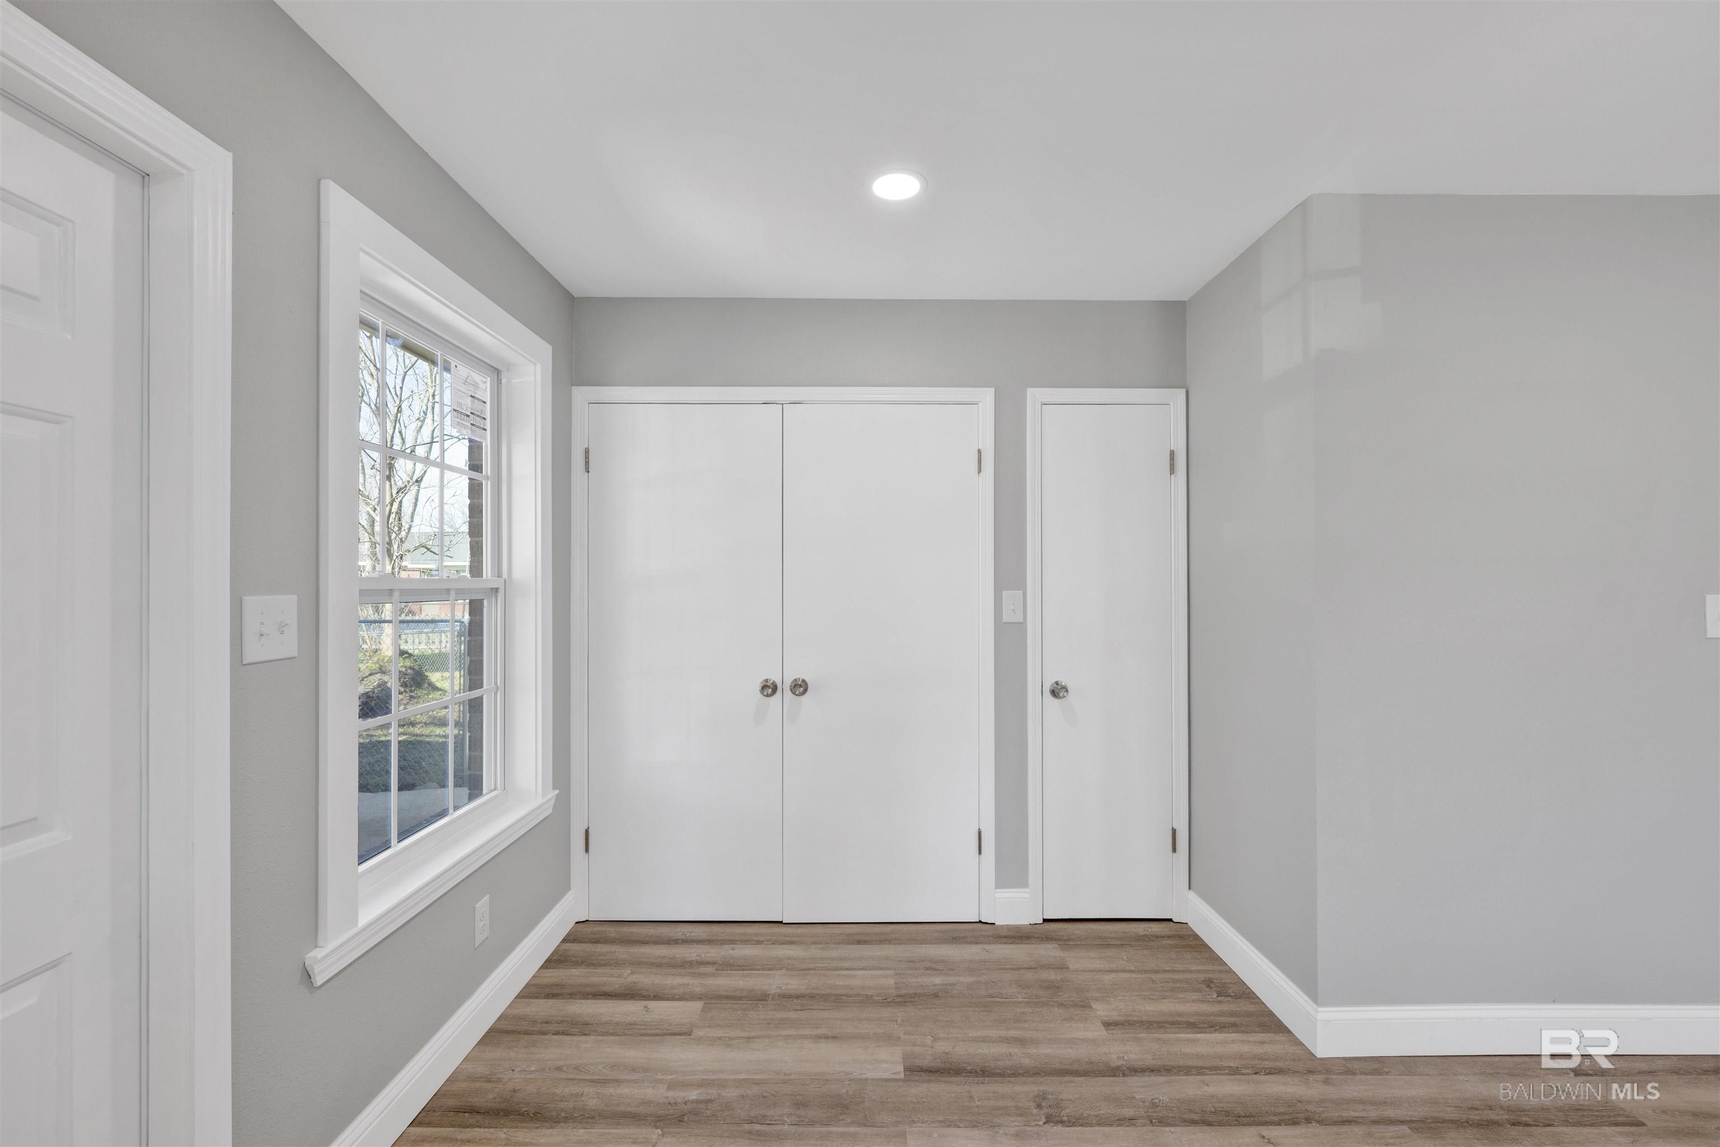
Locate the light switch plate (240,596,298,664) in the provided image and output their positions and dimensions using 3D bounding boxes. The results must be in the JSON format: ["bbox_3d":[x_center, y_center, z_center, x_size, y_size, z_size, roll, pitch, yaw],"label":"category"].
[{"bbox_3d":[-1.114,0.102,1.360,0.016,0.124,0.128,0,0,0],"label":"light switch plate"}]

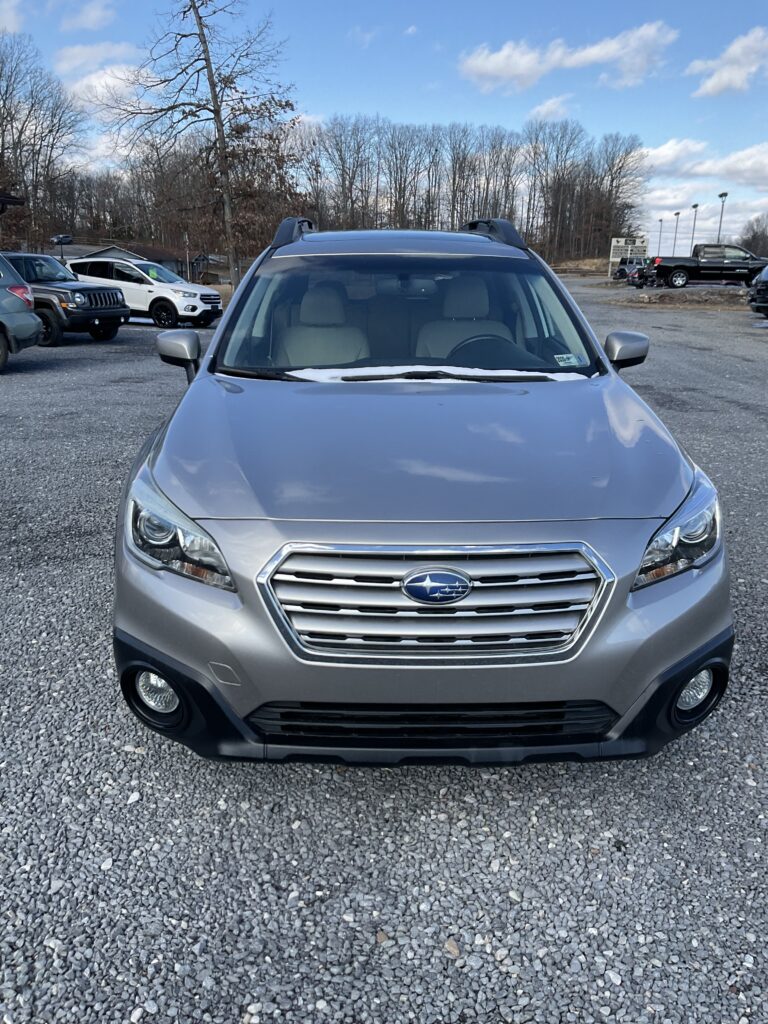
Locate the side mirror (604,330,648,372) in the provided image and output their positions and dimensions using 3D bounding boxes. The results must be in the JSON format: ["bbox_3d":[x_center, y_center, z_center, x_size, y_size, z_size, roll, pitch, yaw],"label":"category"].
[{"bbox_3d":[1.019,-0.657,3.606,0.195,0.205,0.150,0,18,-2],"label":"side mirror"}]

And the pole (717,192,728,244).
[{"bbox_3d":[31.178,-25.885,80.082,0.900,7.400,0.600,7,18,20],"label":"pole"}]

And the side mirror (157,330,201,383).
[{"bbox_3d":[-0.840,-0.648,3.548,0.195,0.215,0.150,0,18,-2],"label":"side mirror"}]

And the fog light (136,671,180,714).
[{"bbox_3d":[-0.605,0.478,2.323,0.110,0.115,0.080,0,18,-2],"label":"fog light"}]

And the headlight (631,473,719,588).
[{"bbox_3d":[0.809,0.029,2.363,0.370,0.250,0.430,0,18,-2],"label":"headlight"}]

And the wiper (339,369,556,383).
[{"bbox_3d":[0.233,-0.499,3.147,0.790,0.055,0.100,0,18,-2],"label":"wiper"}]

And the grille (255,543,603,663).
[{"bbox_3d":[0.126,0.211,2.094,0.880,0.300,0.120,0,18,-2],"label":"grille"}]

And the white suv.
[{"bbox_3d":[-6.590,-6.030,23.530,4.530,1.690,1.880,8,18,23],"label":"white suv"}]

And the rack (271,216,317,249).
[{"bbox_3d":[-0.498,-1.532,4.727,0.130,0.150,1.950,0,18,-2],"label":"rack"}]

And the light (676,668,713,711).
[{"bbox_3d":[0.851,0.478,2.370,0.110,0.115,0.080,0,18,-2],"label":"light"}]

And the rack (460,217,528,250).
[{"bbox_3d":[0.591,-1.532,4.762,0.130,0.150,1.950,0,18,-2],"label":"rack"}]

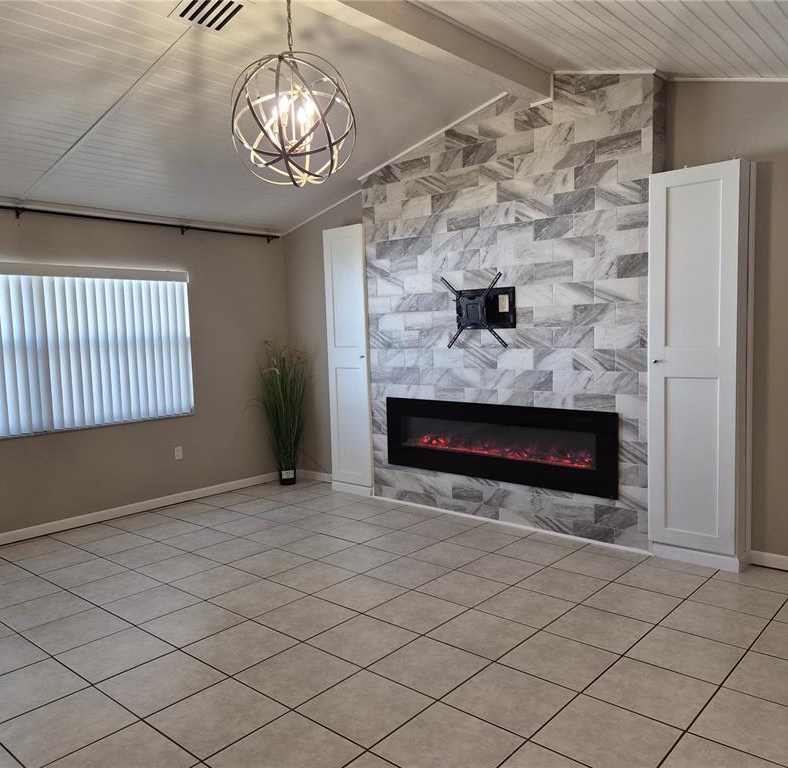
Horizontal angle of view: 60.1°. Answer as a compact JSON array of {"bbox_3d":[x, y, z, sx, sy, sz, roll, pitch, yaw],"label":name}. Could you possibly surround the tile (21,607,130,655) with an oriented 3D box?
[{"bbox_3d":[-1.596,1.242,3.425,0.402,0.010,0.402,2,6,41],"label":"tile"}]

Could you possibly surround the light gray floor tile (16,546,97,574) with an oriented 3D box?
[{"bbox_3d":[-2.246,1.172,4.534,0.402,0.010,0.402,2,6,41],"label":"light gray floor tile"}]

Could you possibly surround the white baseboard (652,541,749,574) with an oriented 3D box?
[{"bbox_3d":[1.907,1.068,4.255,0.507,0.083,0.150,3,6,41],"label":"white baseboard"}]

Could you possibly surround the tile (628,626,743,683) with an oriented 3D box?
[{"bbox_3d":[1.331,1.225,3.095,0.409,0.010,0.409,3,6,41],"label":"tile"}]

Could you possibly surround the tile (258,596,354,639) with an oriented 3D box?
[{"bbox_3d":[-0.458,1.232,3.573,0.409,0.010,0.409,3,6,41],"label":"tile"}]

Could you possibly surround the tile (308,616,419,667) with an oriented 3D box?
[{"bbox_3d":[-0.148,1.225,3.270,0.402,0.010,0.402,3,6,41],"label":"tile"}]

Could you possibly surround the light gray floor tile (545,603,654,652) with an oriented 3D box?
[{"bbox_3d":[1.020,1.211,3.369,0.409,0.010,0.409,3,6,41],"label":"light gray floor tile"}]

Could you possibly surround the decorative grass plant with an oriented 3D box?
[{"bbox_3d":[-1.037,0.283,6.577,0.470,1.380,0.420,-2,5,-9],"label":"decorative grass plant"}]

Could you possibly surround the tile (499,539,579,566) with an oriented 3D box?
[{"bbox_3d":[0.948,1.118,4.534,0.409,0.010,0.409,3,6,41],"label":"tile"}]

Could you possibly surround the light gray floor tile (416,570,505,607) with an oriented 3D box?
[{"bbox_3d":[0.387,1.159,3.853,0.402,0.010,0.402,2,6,41],"label":"light gray floor tile"}]

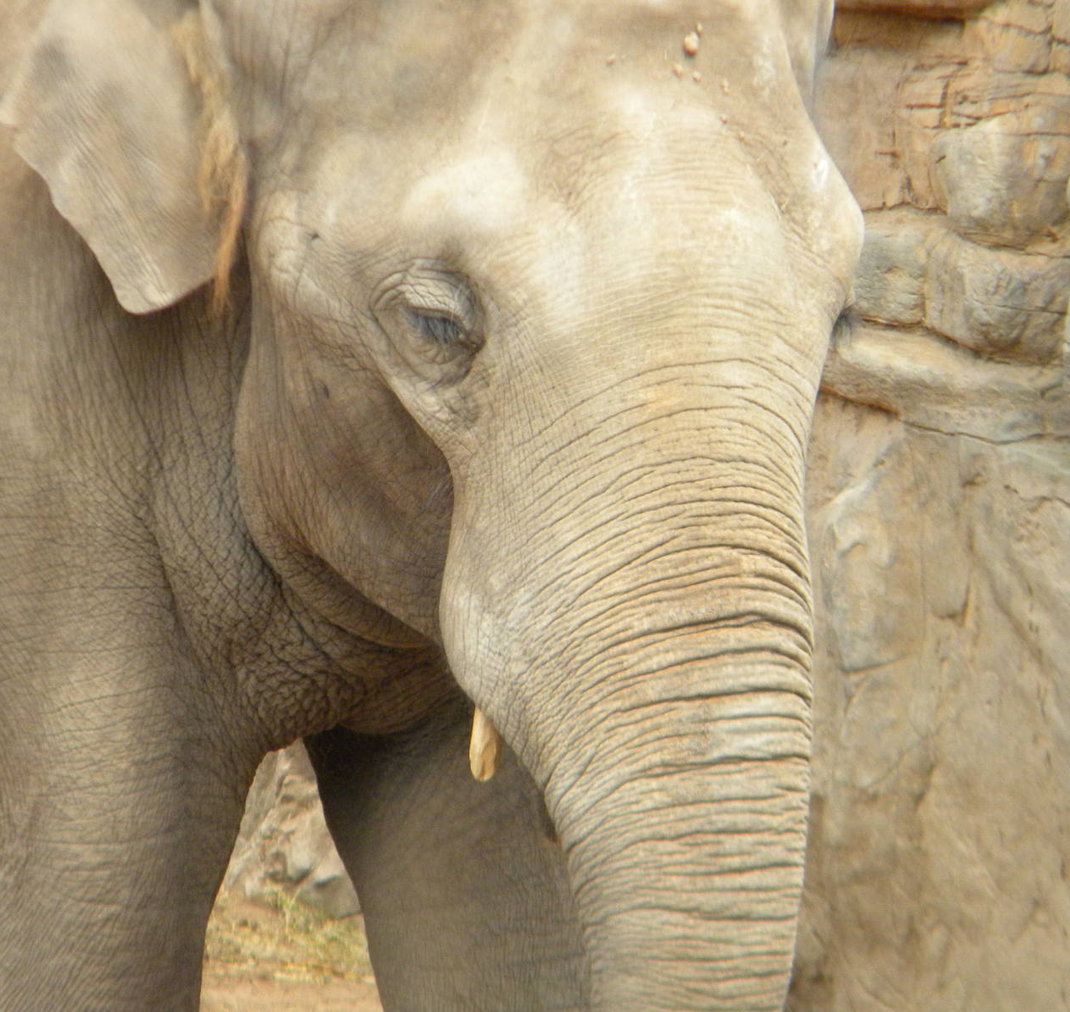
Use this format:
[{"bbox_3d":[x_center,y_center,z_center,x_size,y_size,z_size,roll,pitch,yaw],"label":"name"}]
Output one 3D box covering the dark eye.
[{"bbox_3d":[-0.108,-0.197,12.000,0.057,0.040,0.030,2,5,21],"label":"dark eye"}]

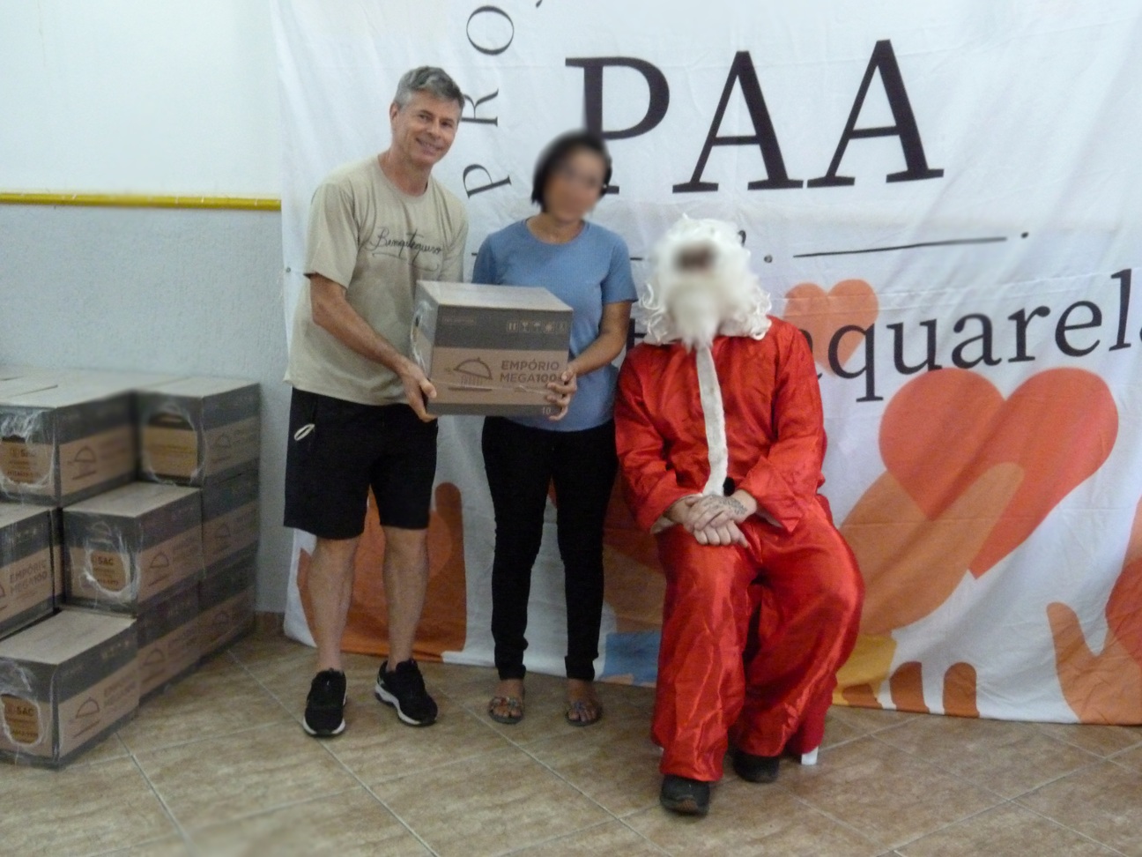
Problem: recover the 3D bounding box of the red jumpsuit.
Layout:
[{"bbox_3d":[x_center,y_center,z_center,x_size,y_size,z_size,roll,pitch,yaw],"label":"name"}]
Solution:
[{"bbox_3d":[0.410,0.266,2.893,0.595,1.065,0.610,3,9,2],"label":"red jumpsuit"}]

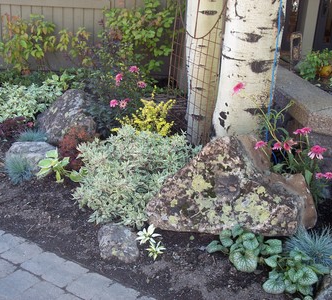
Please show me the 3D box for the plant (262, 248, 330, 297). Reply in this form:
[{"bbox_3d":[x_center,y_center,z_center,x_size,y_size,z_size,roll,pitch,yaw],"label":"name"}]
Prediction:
[{"bbox_3d":[0.580,0.535,2.000,0.285,0.165,0.270,9,19,18],"label":"plant"}]

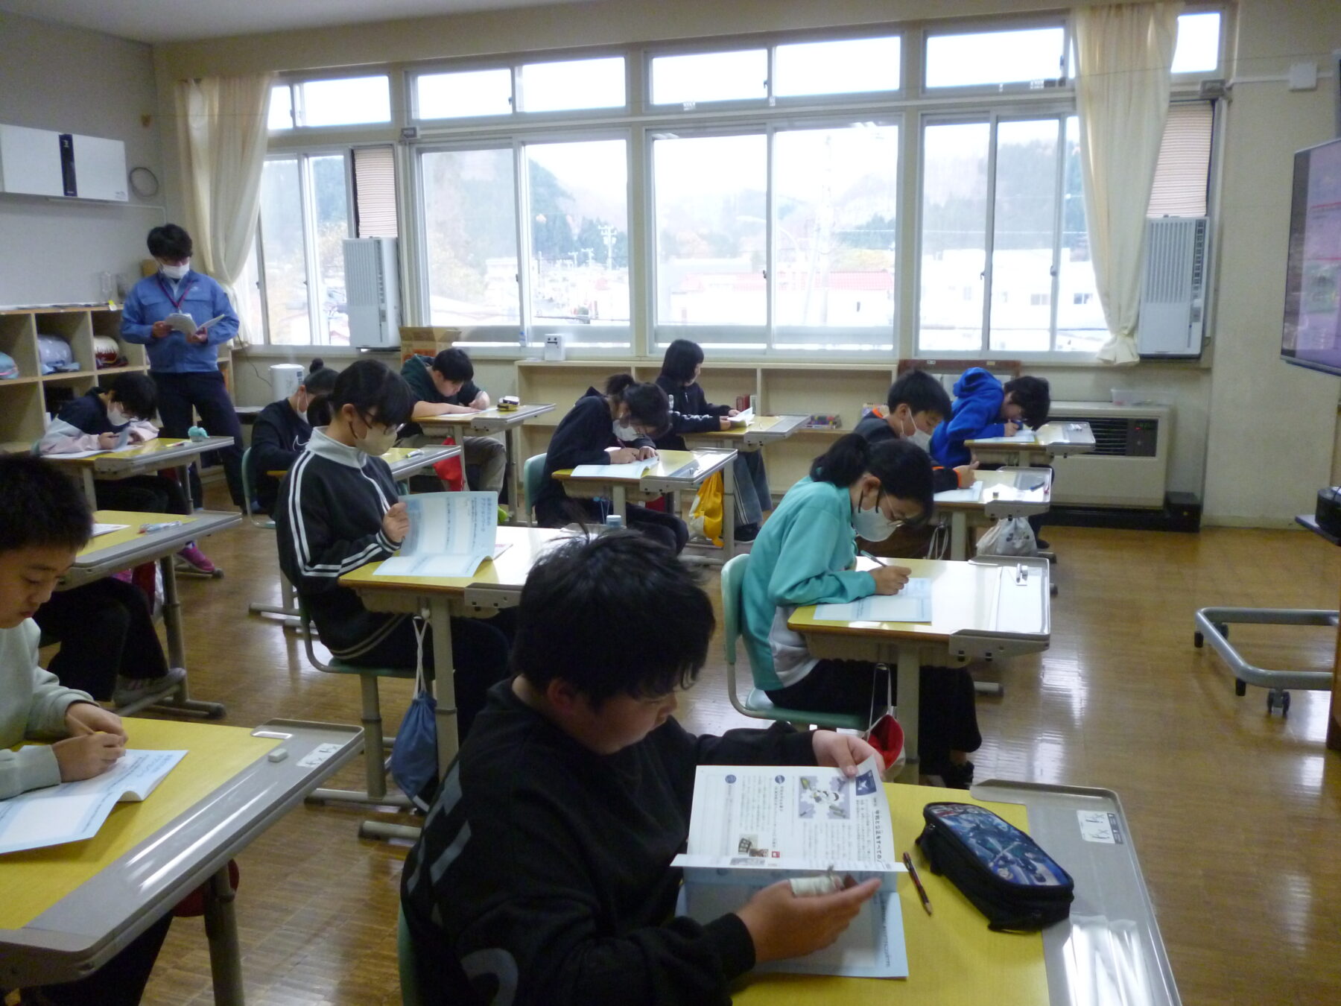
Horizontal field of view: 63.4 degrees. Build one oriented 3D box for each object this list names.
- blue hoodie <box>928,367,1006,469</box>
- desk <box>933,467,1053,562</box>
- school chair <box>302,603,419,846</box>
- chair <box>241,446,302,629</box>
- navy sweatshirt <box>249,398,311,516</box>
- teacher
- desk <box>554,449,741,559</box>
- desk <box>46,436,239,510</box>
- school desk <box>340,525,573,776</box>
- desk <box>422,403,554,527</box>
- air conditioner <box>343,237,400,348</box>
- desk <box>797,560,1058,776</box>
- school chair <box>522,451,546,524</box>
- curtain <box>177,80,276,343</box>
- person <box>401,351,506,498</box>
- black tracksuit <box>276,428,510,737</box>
[{"bbox_3d":[1.342,-0.351,4.893,0.390,0.535,0.460,3,12,18],"label":"blue hoodie"},{"bbox_3d":[1.051,0.250,3.906,0.565,0.663,0.660,3,12,19],"label":"desk"},{"bbox_3d":[-0.749,0.425,2.965,0.435,0.730,0.370,3,12,18],"label":"school chair"},{"bbox_3d":[-1.602,0.101,4.750,0.430,0.710,0.380,2,12,13],"label":"chair"},{"bbox_3d":[-1.579,-0.215,4.715,0.470,0.520,0.440,5,13,26],"label":"navy sweatshirt"},{"bbox_3d":[-2.865,-0.777,6.500,0.640,1.730,0.450,-6,13,-23],"label":"teacher"},{"bbox_3d":[-0.071,0.181,4.191,0.530,0.680,0.645,2,12,17],"label":"desk"},{"bbox_3d":[-2.395,0.081,4.945,0.540,0.688,0.630,3,13,16],"label":"desk"},{"bbox_3d":[-0.444,0.477,2.879,0.540,0.724,0.630,3,13,16],"label":"school desk"},{"bbox_3d":[-1.020,-0.170,6.107,0.565,0.691,0.660,3,12,17],"label":"desk"},{"bbox_3d":[-2.068,-1.448,7.518,0.335,0.750,0.230,3,13,18],"label":"air conditioner"},{"bbox_3d":[0.623,0.514,2.689,0.565,0.635,0.660,3,12,18],"label":"desk"},{"bbox_3d":[-0.368,0.141,4.447,0.430,0.710,0.380,3,12,17],"label":"school chair"},{"bbox_3d":[-3.002,-1.992,7.530,0.750,1.800,0.220,3,13,18],"label":"curtain"},{"bbox_3d":[-1.121,-0.304,5.716,0.650,0.986,0.528,3,11,20],"label":"person"},{"bbox_3d":[-0.684,0.231,2.921,0.580,0.900,0.430,2,12,16],"label":"black tracksuit"}]

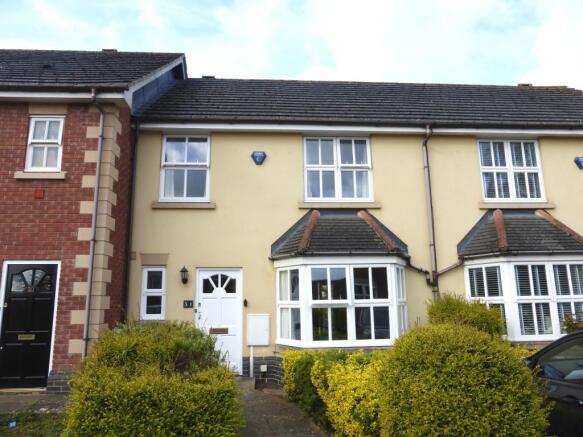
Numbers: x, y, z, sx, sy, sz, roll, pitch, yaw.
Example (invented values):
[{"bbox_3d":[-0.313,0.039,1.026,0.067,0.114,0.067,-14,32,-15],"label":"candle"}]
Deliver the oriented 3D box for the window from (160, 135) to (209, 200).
[{"bbox_3d":[-2.223,-1.053,8.545,1.015,1.439,0.120,0,-11,-5],"label":"window"}]

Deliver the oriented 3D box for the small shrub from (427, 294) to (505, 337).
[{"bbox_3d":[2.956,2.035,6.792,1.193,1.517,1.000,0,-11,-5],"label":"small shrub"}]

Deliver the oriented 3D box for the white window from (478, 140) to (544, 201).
[{"bbox_3d":[4.971,-1.066,9.125,1.456,1.439,0.120,0,-11,-5],"label":"white window"}]

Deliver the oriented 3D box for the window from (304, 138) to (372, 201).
[{"bbox_3d":[1.026,-1.059,8.807,1.485,1.439,0.120,0,-11,-5],"label":"window"}]

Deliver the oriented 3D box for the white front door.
[{"bbox_3d":[-1.414,2.037,8.015,0.901,2.050,0.120,0,-11,-5],"label":"white front door"}]

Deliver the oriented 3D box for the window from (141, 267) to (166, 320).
[{"bbox_3d":[-2.721,1.483,8.017,0.455,1.026,0.120,0,-11,-5],"label":"window"}]

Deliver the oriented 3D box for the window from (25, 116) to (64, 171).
[{"bbox_3d":[-4.368,-1.317,7.196,0.594,1.040,0.122,0,-11,-5],"label":"window"}]

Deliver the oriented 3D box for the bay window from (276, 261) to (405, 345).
[{"bbox_3d":[1.067,1.610,7.857,2.765,1.621,0.800,0,-11,-5],"label":"bay window"}]

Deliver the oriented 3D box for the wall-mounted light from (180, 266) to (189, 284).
[{"bbox_3d":[-2.098,1.122,7.942,0.172,0.356,0.220,0,-11,-5],"label":"wall-mounted light"}]

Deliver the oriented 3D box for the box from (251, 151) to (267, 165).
[{"bbox_3d":[-0.683,-1.262,8.587,0.330,0.307,0.080,0,-11,-5],"label":"box"}]

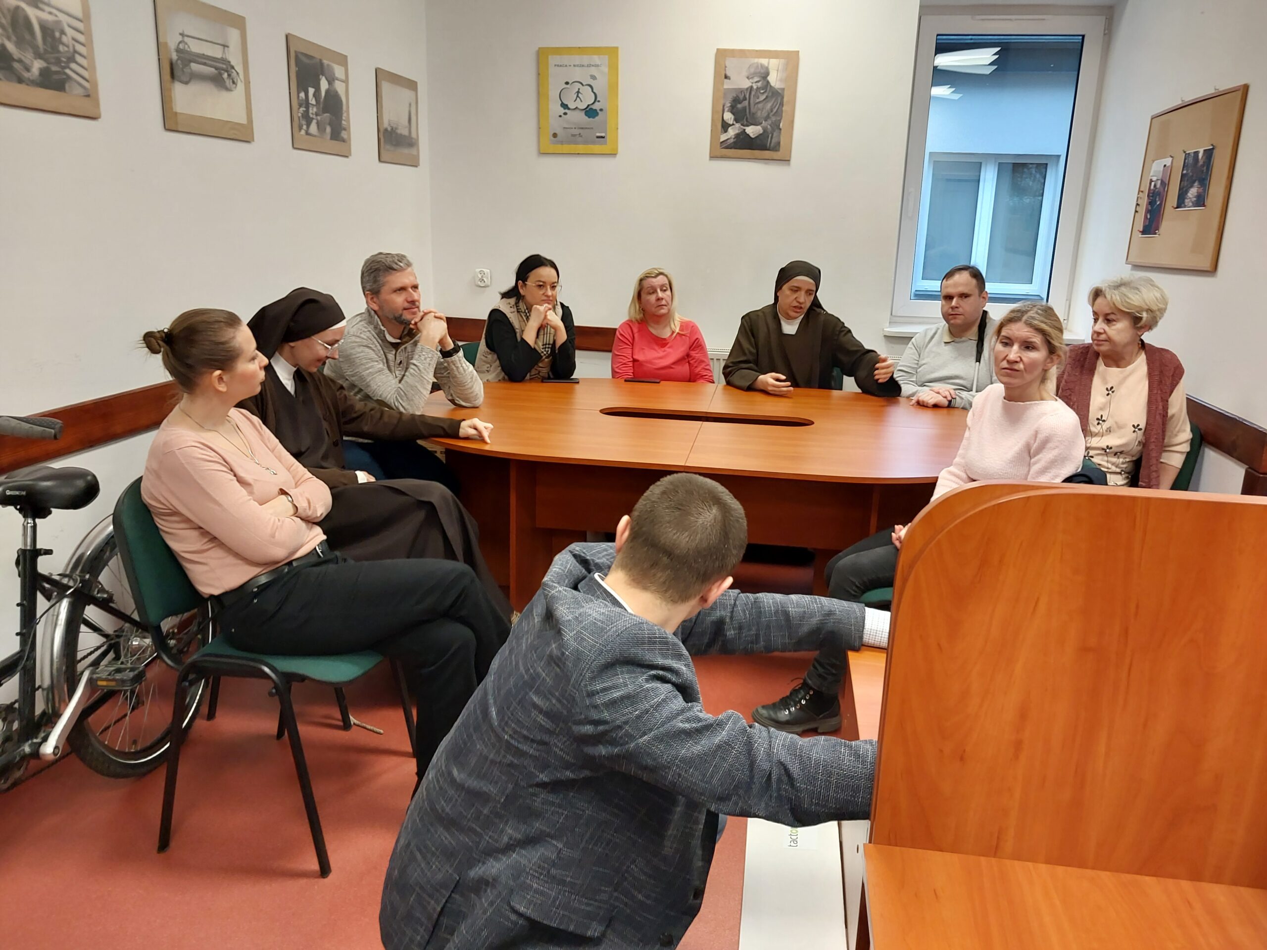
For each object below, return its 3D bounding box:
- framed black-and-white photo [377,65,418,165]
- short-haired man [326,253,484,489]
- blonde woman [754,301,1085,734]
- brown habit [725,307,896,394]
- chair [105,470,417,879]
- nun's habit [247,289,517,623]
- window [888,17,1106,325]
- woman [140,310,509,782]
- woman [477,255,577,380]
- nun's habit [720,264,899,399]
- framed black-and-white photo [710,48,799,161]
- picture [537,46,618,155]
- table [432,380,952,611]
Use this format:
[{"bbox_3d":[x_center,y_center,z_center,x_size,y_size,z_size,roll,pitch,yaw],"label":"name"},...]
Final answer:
[{"bbox_3d":[-1.075,-1.641,5.082,0.020,0.395,0.515,4,13,8],"label":"framed black-and-white photo"},{"bbox_3d":[-0.755,-0.127,3.827,0.740,1.260,0.540,11,16,36],"label":"short-haired man"},{"bbox_3d":[0.755,0.129,3.000,0.820,1.220,0.510,-1,13,-12],"label":"blonde woman"},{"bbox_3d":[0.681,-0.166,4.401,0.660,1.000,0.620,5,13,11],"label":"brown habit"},{"bbox_3d":[-0.823,0.365,2.506,0.540,0.820,0.550,5,13,10],"label":"chair"},{"bbox_3d":[-0.718,0.039,3.166,0.770,1.140,0.550,7,14,21],"label":"nun's habit"},{"bbox_3d":[1.793,-1.491,5.465,0.860,1.470,0.100,4,13,8],"label":"window"},{"bbox_3d":[-0.627,0.227,2.429,0.920,1.140,0.500,5,14,13],"label":"woman"},{"bbox_3d":[-0.435,-0.302,4.674,0.500,1.230,0.750,-1,13,-12],"label":"woman"},{"bbox_3d":[0.680,-0.220,4.368,0.660,1.220,0.700,5,13,11],"label":"nun's habit"},{"bbox_3d":[0.583,-1.788,5.311,0.395,0.505,0.020,4,13,8],"label":"framed black-and-white photo"},{"bbox_3d":[-0.272,-1.854,5.445,0.400,0.500,0.020,4,13,11],"label":"picture"},{"bbox_3d":[0.216,0.179,3.622,2.000,0.750,1.480,4,13,8],"label":"table"}]

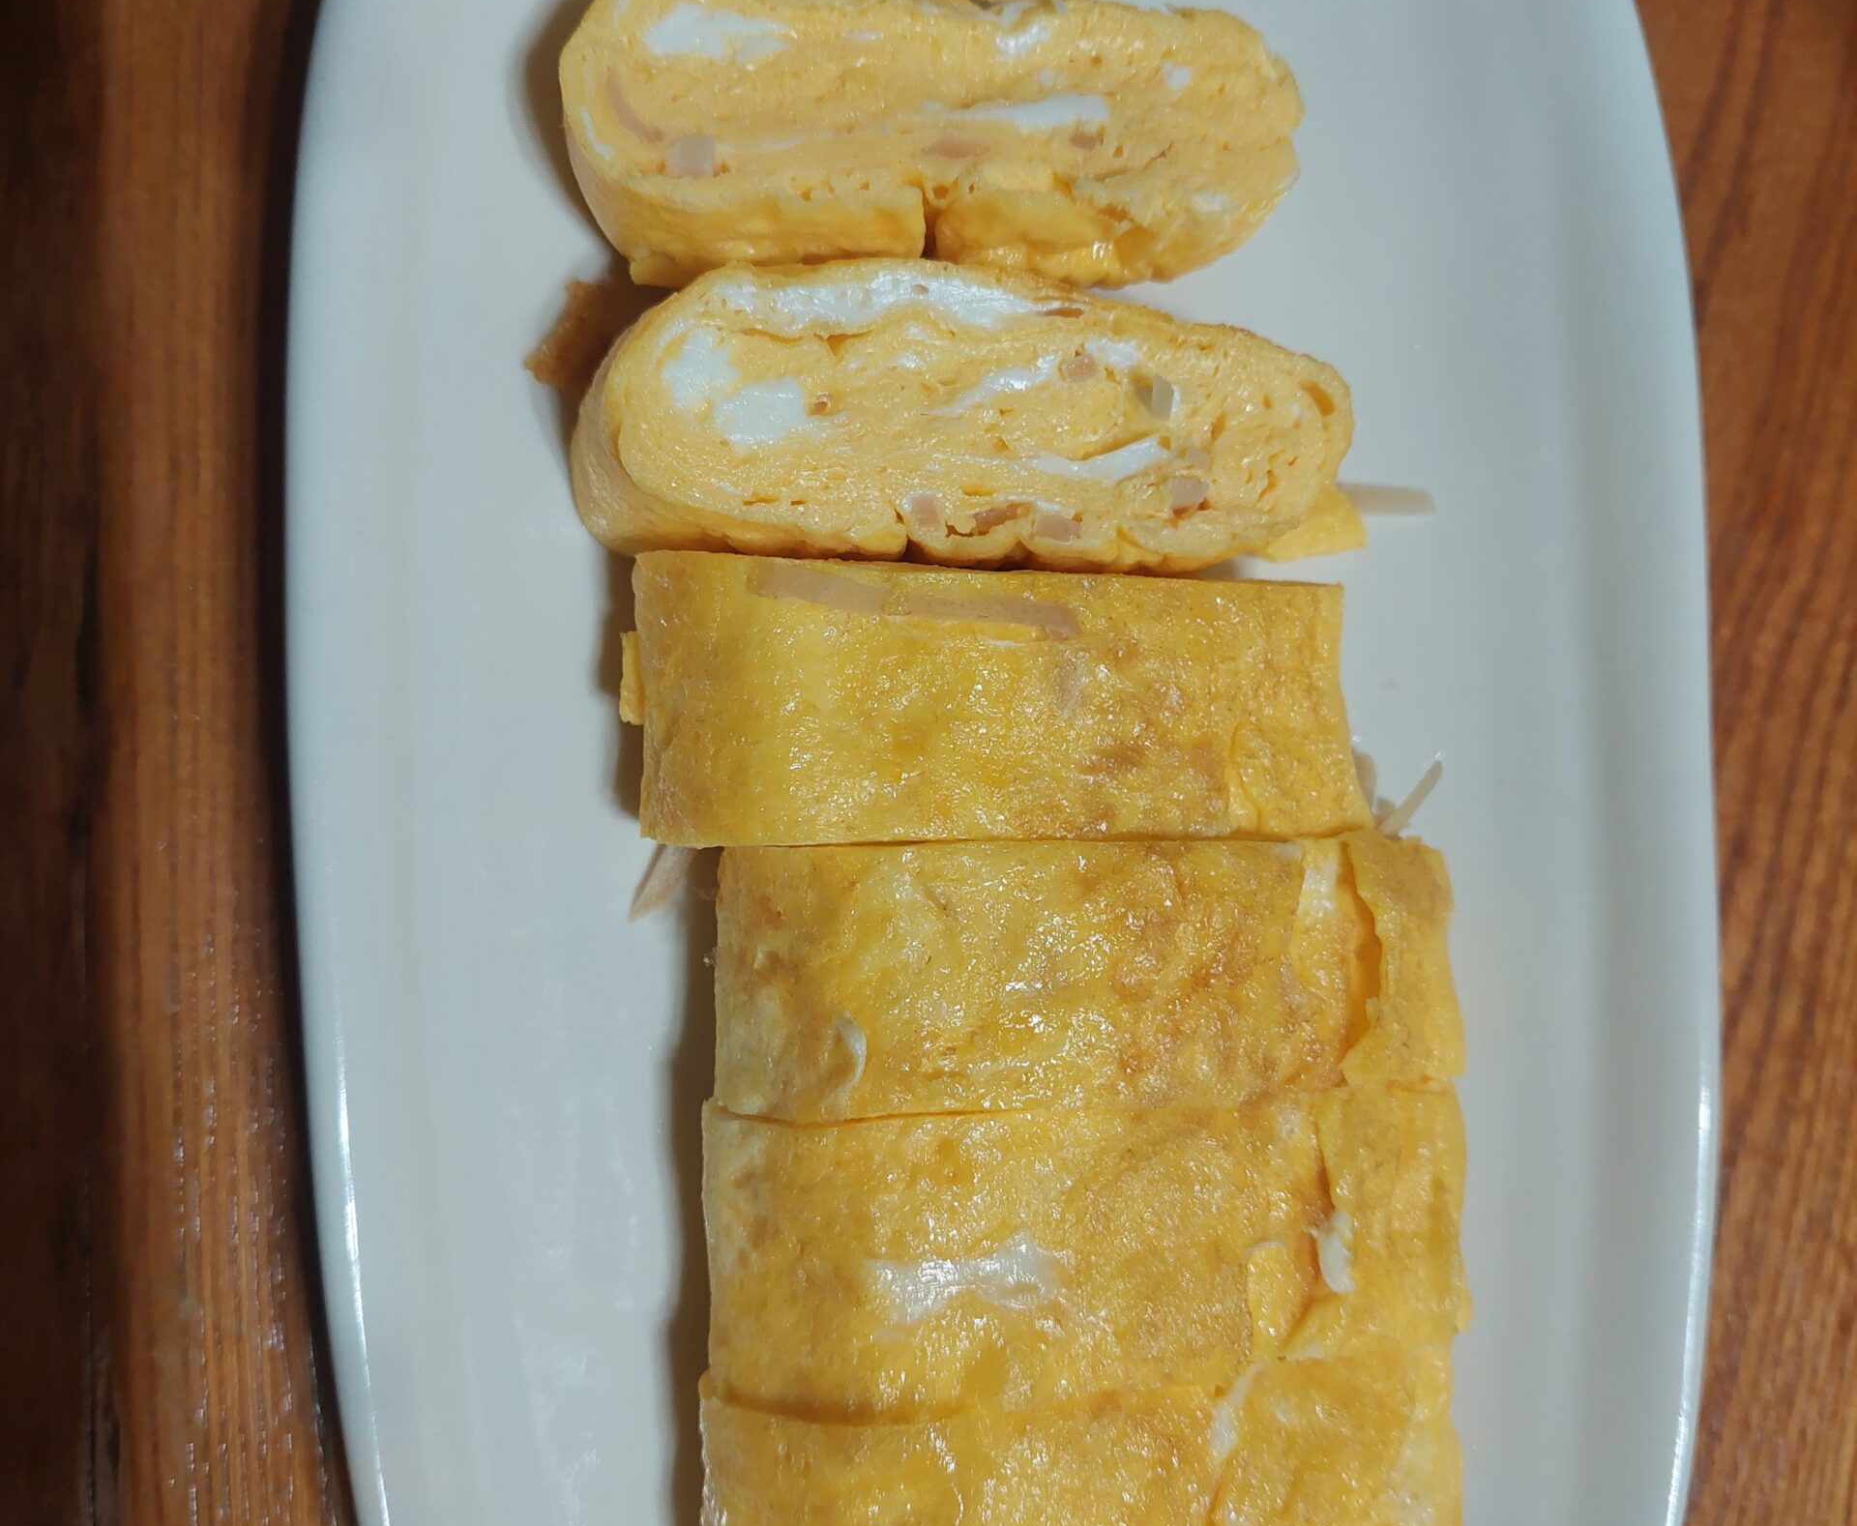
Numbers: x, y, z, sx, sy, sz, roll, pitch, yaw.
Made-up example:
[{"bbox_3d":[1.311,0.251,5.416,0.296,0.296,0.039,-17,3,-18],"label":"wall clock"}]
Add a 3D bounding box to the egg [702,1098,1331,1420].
[{"bbox_3d":[0.016,0.059,0.209,0.085,0.029,0.029,-2,90,-3],"label":"egg"}]

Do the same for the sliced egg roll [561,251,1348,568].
[{"bbox_3d":[0.003,-0.040,0.207,0.088,0.031,0.027,7,90,-3],"label":"sliced egg roll"}]

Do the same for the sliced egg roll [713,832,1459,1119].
[{"bbox_3d":[0.019,0.025,0.209,0.089,0.029,0.030,-2,90,-3],"label":"sliced egg roll"}]

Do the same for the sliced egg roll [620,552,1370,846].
[{"bbox_3d":[0.009,-0.007,0.208,0.088,0.029,0.032,2,90,-3],"label":"sliced egg roll"}]

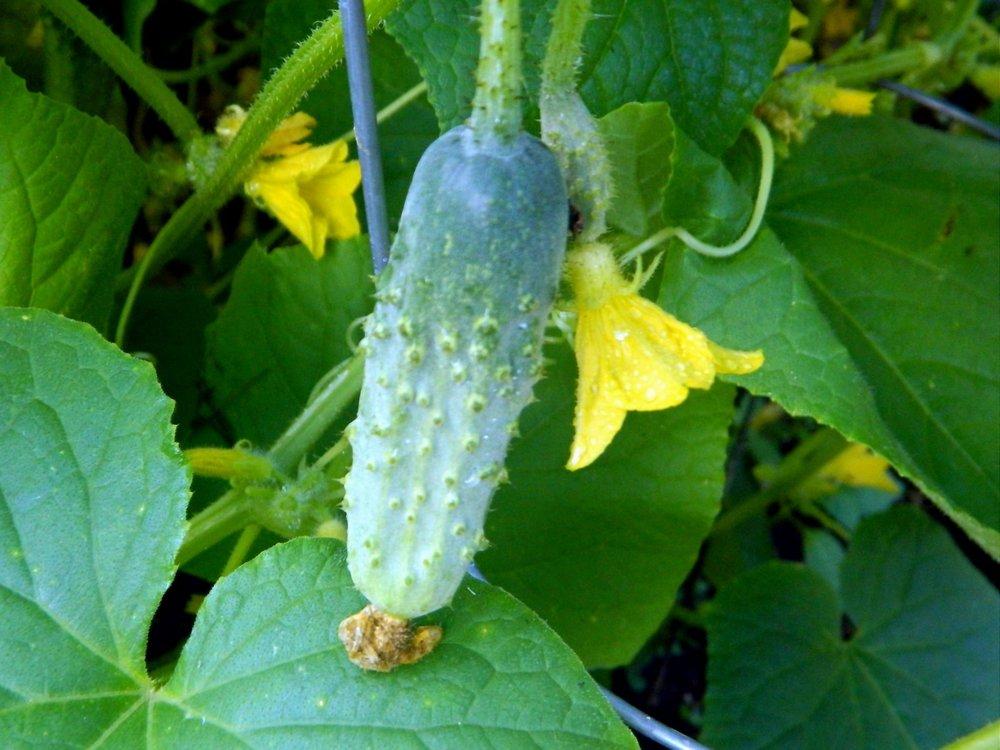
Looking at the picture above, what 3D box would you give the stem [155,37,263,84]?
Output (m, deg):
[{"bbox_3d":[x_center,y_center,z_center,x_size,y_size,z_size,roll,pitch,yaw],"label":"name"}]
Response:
[{"bbox_3d":[-0.095,-0.101,0.440,0.035,0.006,0.006,-18,11,0],"label":"stem"}]

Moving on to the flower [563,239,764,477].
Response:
[{"bbox_3d":[0.030,-0.006,0.283,0.041,0.039,0.038,-26,19,0],"label":"flower"}]

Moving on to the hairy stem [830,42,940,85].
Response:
[{"bbox_3d":[0.122,-0.099,0.430,0.036,0.007,0.007,-12,11,0],"label":"hairy stem"}]

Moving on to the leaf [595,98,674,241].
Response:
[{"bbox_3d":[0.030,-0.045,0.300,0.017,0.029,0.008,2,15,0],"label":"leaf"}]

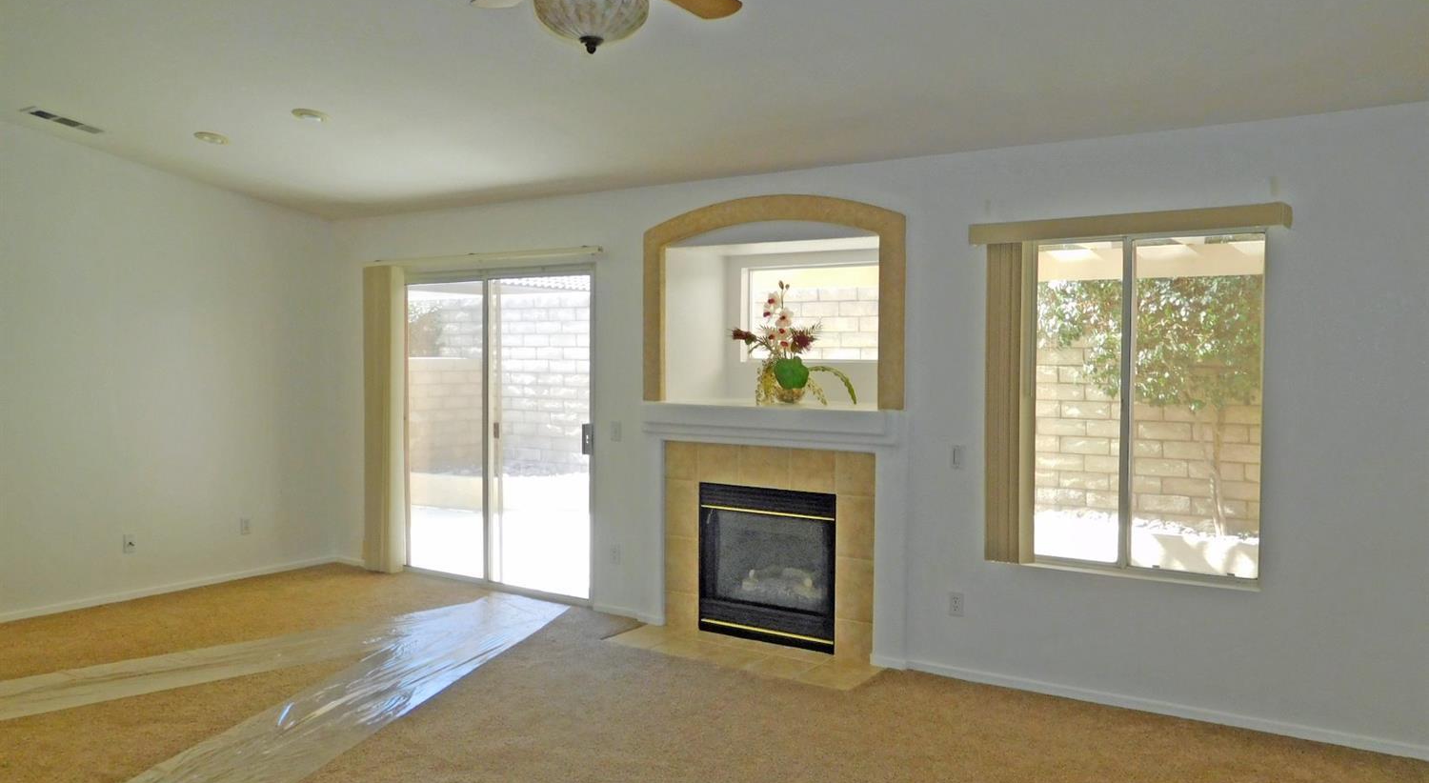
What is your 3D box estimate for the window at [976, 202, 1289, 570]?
[{"bbox_3d":[1.748,0.016,4.481,1.240,1.530,0.130,1,2,33],"label":"window"}]

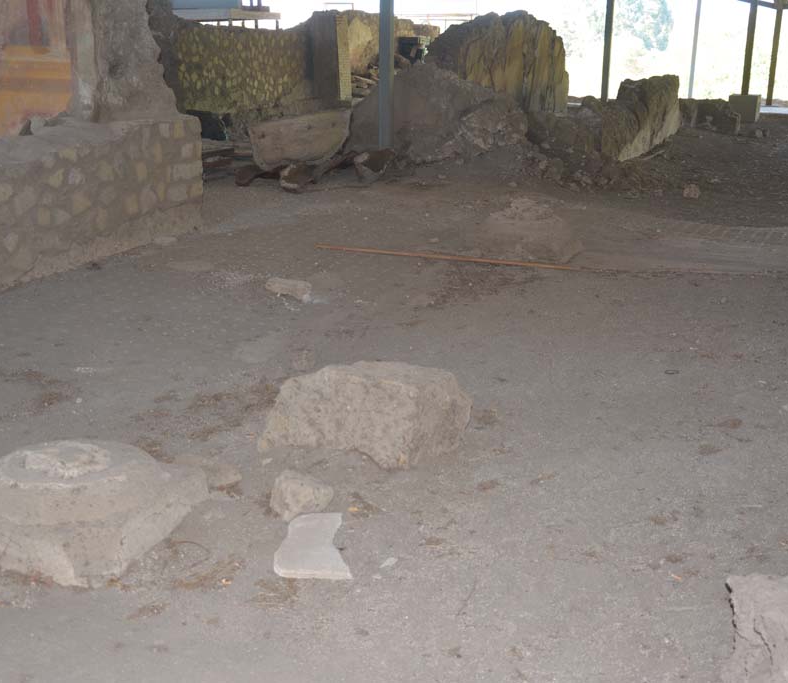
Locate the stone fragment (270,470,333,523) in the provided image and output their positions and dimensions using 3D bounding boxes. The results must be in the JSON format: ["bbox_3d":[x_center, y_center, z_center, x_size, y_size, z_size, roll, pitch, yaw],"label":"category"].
[{"bbox_3d":[-0.298,0.498,3.916,0.190,0.130,0.150,3,15,10],"label":"stone fragment"}]

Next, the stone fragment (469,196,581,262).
[{"bbox_3d":[0.942,-0.803,8.443,0.660,0.350,0.660,6,16,20],"label":"stone fragment"}]

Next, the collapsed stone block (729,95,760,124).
[{"bbox_3d":[5.970,-3.961,20.318,0.456,0.469,0.456,6,16,21],"label":"collapsed stone block"}]

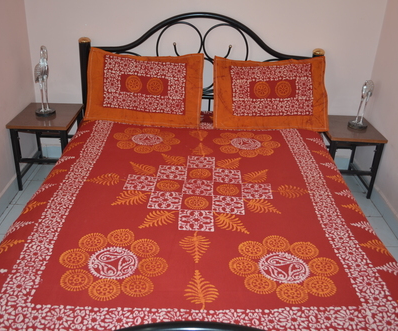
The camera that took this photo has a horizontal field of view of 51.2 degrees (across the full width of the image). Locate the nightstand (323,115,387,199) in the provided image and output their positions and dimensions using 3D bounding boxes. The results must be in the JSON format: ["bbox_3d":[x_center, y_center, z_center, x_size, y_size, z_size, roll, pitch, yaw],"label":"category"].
[{"bbox_3d":[0.997,-0.065,2.894,0.360,0.441,0.446,2,26,-2],"label":"nightstand"}]

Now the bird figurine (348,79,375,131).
[{"bbox_3d":[1.076,-0.401,2.725,0.130,0.317,0.133,22,32,34],"label":"bird figurine"}]

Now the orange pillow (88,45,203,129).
[{"bbox_3d":[-0.335,-0.484,2.604,0.711,0.462,0.137,4,-1,1],"label":"orange pillow"}]

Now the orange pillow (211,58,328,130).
[{"bbox_3d":[0.452,-0.451,2.622,0.706,0.461,0.137,0,-1,-3],"label":"orange pillow"}]

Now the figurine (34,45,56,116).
[{"bbox_3d":[-0.999,-0.541,2.647,0.134,0.441,0.137,-10,29,-26],"label":"figurine"}]

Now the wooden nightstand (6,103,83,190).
[{"bbox_3d":[-0.996,-0.131,2.813,0.360,0.441,0.446,2,26,-2],"label":"wooden nightstand"}]

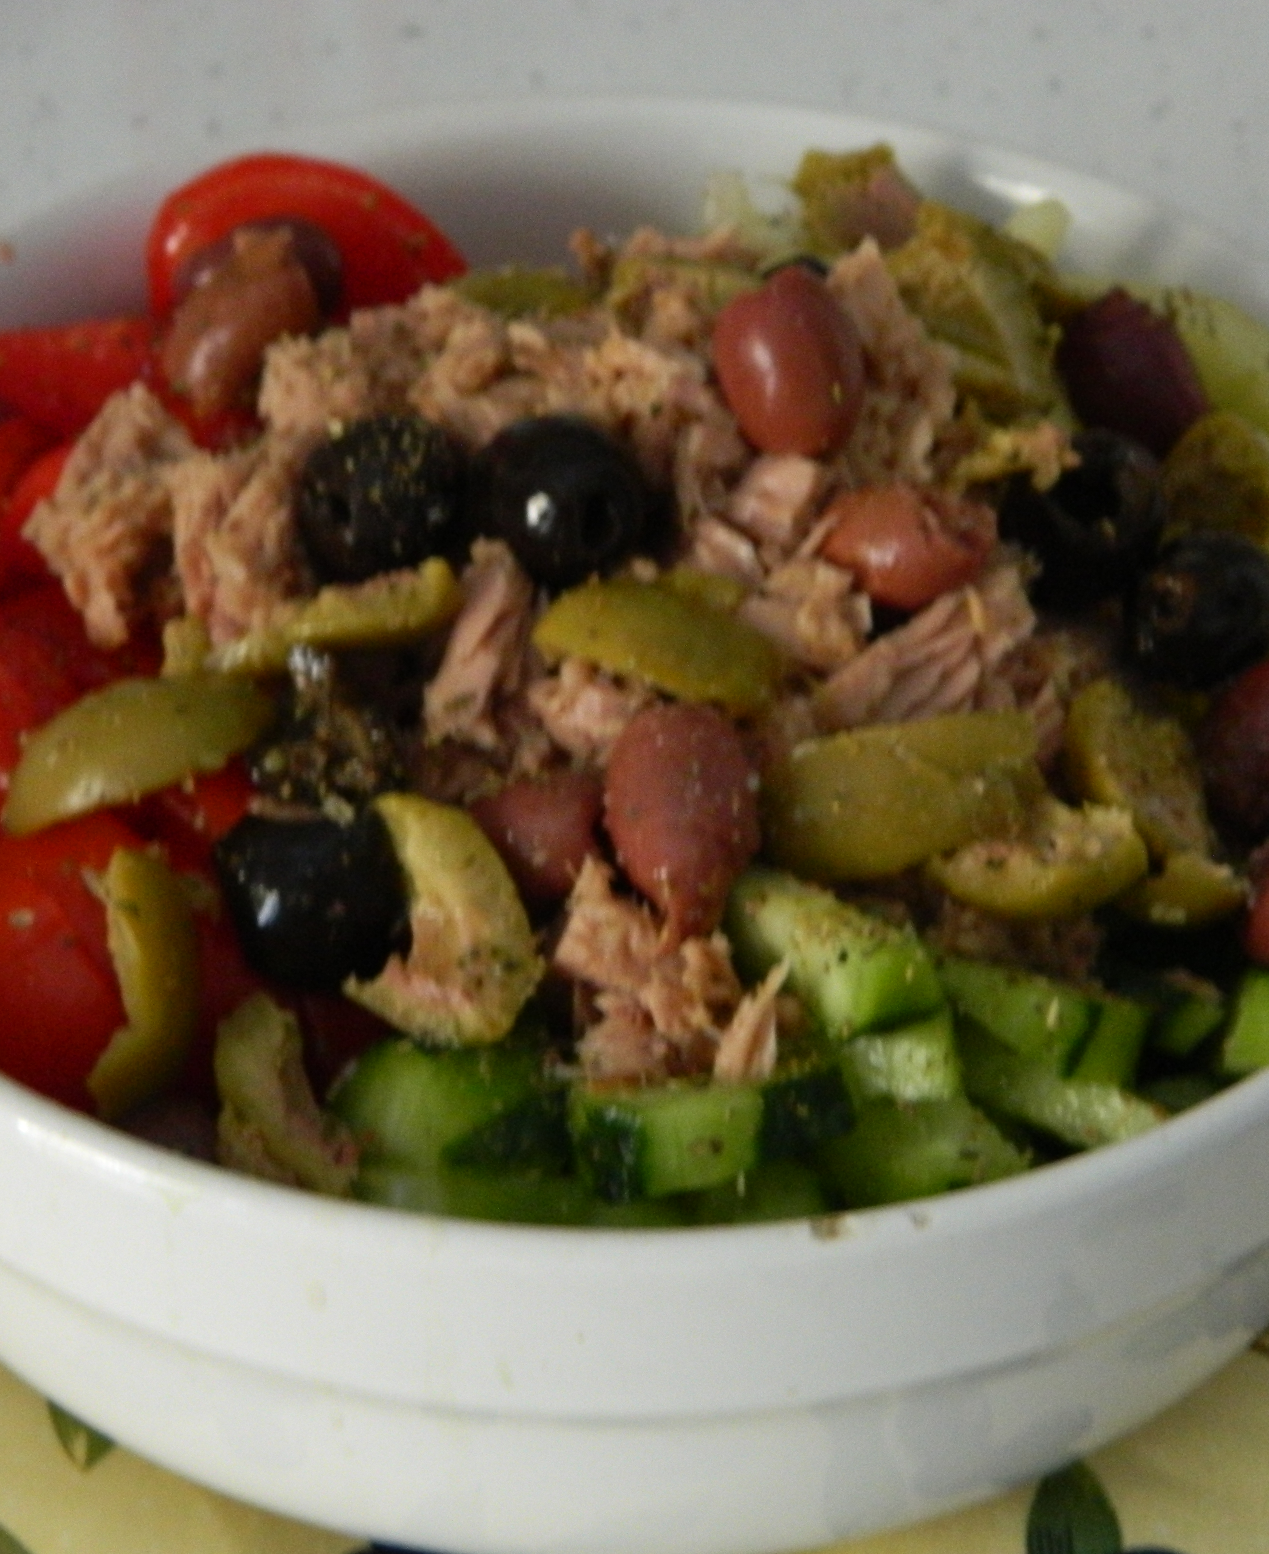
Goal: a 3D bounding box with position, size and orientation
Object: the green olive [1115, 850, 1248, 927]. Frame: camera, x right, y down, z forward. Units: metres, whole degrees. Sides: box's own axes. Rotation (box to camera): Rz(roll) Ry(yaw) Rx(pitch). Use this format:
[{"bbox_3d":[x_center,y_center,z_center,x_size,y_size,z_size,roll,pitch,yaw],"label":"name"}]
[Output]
[{"bbox_3d":[0.058,0.012,0.447,0.015,0.009,0.011,-7,40,-9],"label":"green olive"}]

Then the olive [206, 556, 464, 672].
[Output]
[{"bbox_3d":[-0.033,-0.018,0.466,0.029,0.010,0.011,-17,52,-12],"label":"olive"}]

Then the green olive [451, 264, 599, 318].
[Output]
[{"bbox_3d":[-0.013,-0.059,0.513,0.019,0.009,0.014,1,40,0],"label":"green olive"}]

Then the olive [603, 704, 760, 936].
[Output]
[{"bbox_3d":[0.005,0.004,0.432,0.017,0.017,0.025,1,78,0],"label":"olive"}]

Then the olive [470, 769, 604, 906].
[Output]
[{"bbox_3d":[-0.011,0.006,0.468,0.017,0.017,0.024,-7,53,0],"label":"olive"}]

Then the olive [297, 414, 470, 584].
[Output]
[{"bbox_3d":[-0.030,-0.033,0.495,0.019,0.019,0.021,-7,0,39],"label":"olive"}]

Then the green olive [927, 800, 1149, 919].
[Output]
[{"bbox_3d":[0.043,0.009,0.443,0.025,0.011,0.014,-9,41,-11],"label":"green olive"}]

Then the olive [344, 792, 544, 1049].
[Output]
[{"bbox_3d":[-0.019,0.015,0.433,0.017,0.028,0.018,-14,-4,-38],"label":"olive"}]

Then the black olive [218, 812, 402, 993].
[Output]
[{"bbox_3d":[-0.034,0.013,0.435,0.020,0.021,0.020,-13,27,7],"label":"black olive"}]

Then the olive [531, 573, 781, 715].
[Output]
[{"bbox_3d":[0.002,-0.015,0.470,0.029,0.011,0.017,13,50,10],"label":"olive"}]

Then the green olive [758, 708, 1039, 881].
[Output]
[{"bbox_3d":[0.028,0.002,0.443,0.030,0.013,0.019,-16,66,-9],"label":"green olive"}]

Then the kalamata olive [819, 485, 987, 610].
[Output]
[{"bbox_3d":[0.030,-0.026,0.472,0.021,0.015,0.015,9,3,18],"label":"kalamata olive"}]

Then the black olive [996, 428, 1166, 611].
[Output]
[{"bbox_3d":[0.054,-0.031,0.508,0.020,0.021,0.020,0,70,-7],"label":"black olive"}]

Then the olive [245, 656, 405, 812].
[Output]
[{"bbox_3d":[-0.035,-0.005,0.472,0.019,0.019,0.019,1,40,0],"label":"olive"}]

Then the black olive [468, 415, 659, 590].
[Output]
[{"bbox_3d":[-0.008,-0.031,0.479,0.021,0.021,0.022,-1,3,-30],"label":"black olive"}]

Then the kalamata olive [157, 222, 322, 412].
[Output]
[{"bbox_3d":[-0.051,-0.058,0.539,0.017,0.017,0.025,21,66,0],"label":"kalamata olive"}]

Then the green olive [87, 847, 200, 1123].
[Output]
[{"bbox_3d":[-0.051,0.021,0.434,0.013,0.029,0.015,3,-6,-24],"label":"green olive"}]

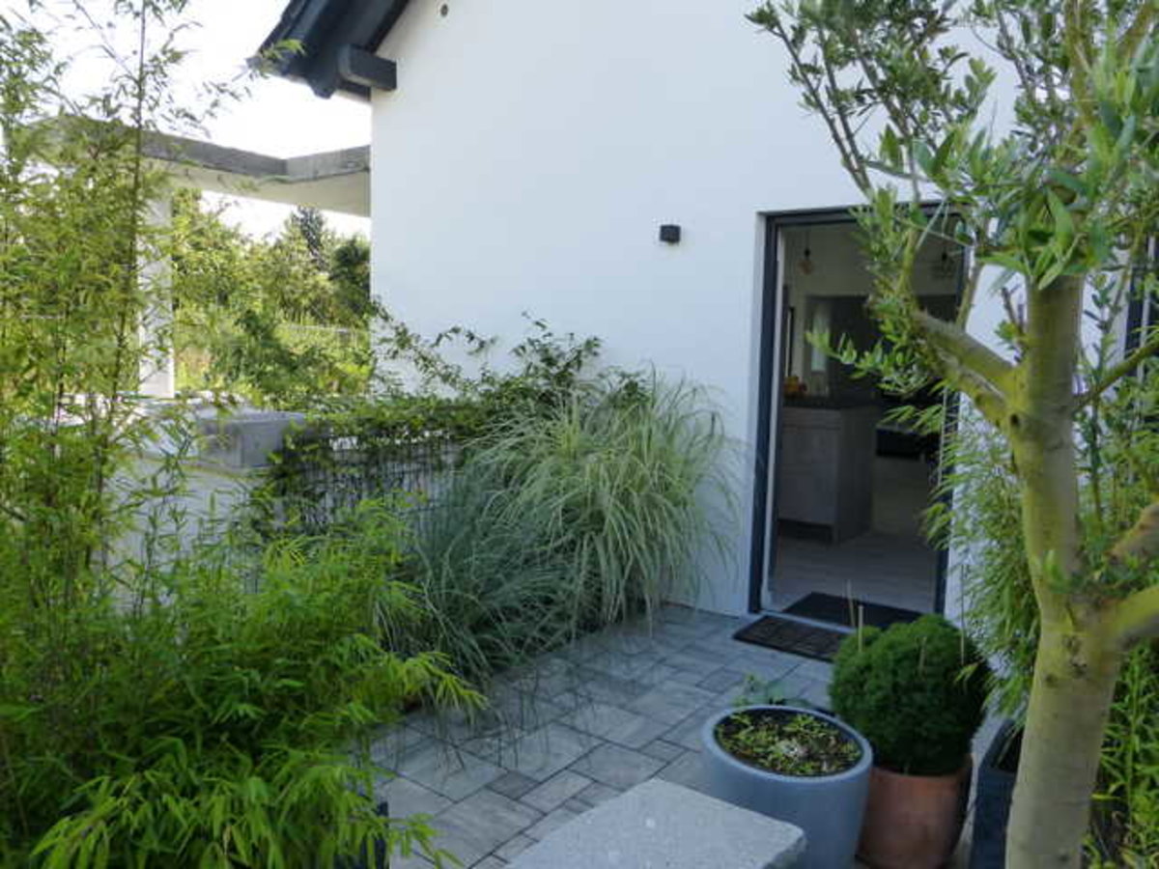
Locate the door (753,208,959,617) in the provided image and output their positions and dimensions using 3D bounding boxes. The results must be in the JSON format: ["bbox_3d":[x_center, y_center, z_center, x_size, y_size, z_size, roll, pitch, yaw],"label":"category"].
[{"bbox_3d":[1.352,-0.047,4.138,0.970,2.080,0.110,6,7,36],"label":"door"}]

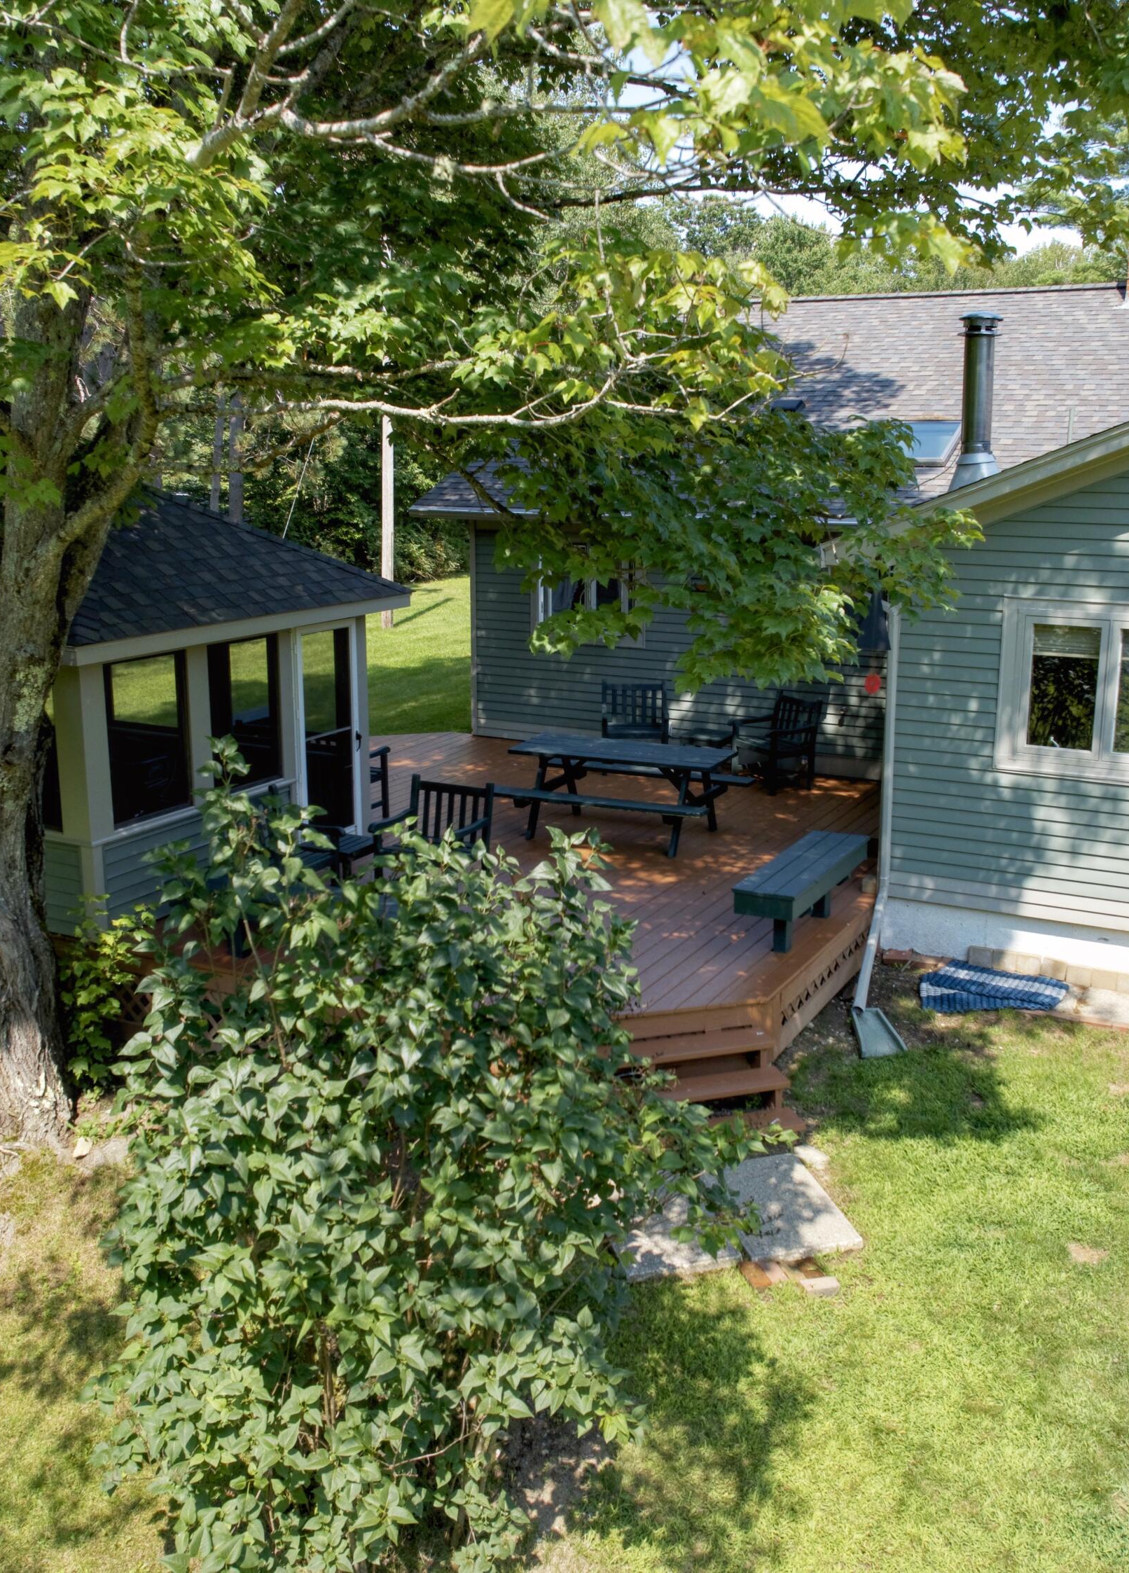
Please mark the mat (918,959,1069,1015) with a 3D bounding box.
[{"bbox_3d":[2.924,1.407,10.070,0.960,0.070,0.860,10,16,37],"label":"mat"}]

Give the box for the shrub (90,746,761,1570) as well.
[{"bbox_3d":[-0.510,1.357,5.236,2.100,2.950,1.850,-1,13,-6],"label":"shrub"}]

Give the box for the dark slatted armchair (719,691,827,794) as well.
[{"bbox_3d":[2.062,-0.438,14.269,0.700,0.880,0.680,-7,15,-30],"label":"dark slatted armchair"}]

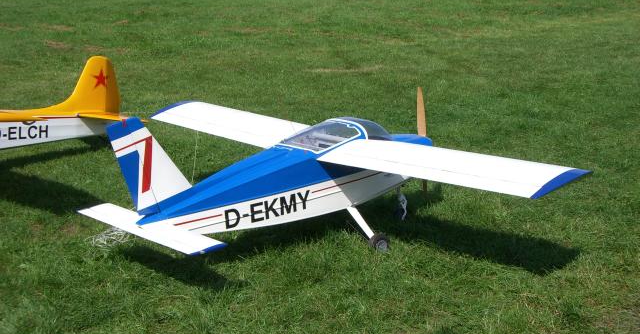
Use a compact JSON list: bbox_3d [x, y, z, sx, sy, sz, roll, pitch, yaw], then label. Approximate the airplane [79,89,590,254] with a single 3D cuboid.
[{"bbox_3d":[-0.161,0.041,5.281,2.019,0.897,3.107,-12,16,-38],"label":"airplane"}]

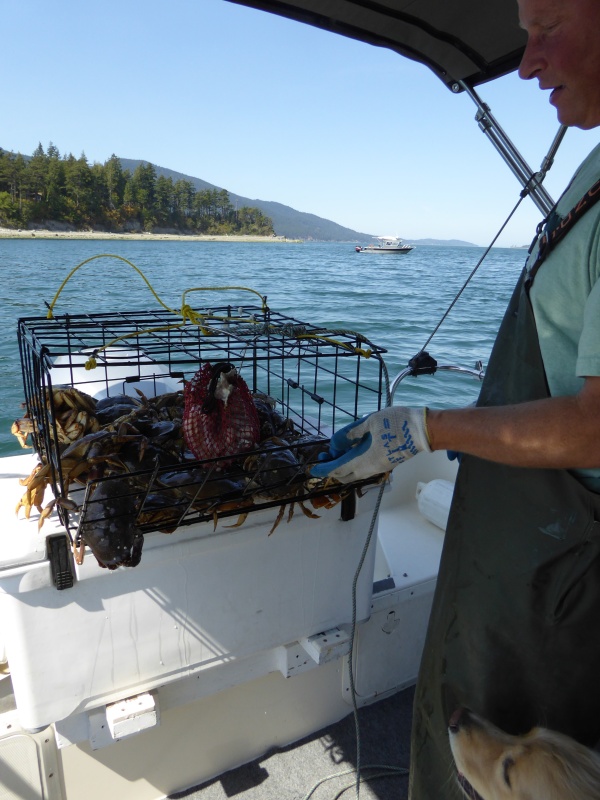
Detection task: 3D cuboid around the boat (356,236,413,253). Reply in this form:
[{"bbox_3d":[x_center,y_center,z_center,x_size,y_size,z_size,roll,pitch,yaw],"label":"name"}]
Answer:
[{"bbox_3d":[12.311,-22.274,83.194,8.600,2.500,2.600,2,15,3],"label":"boat"}]

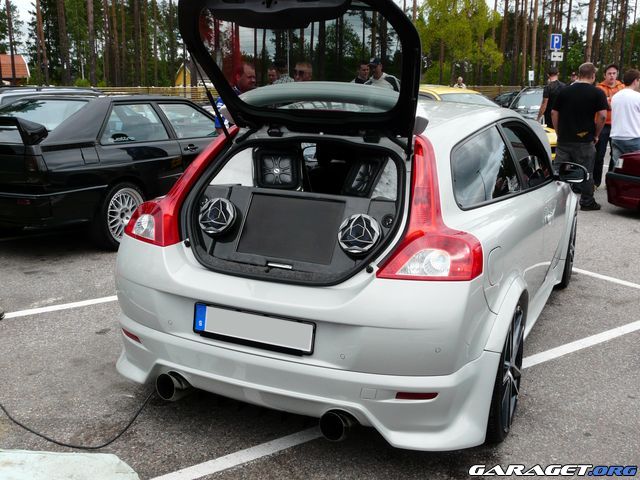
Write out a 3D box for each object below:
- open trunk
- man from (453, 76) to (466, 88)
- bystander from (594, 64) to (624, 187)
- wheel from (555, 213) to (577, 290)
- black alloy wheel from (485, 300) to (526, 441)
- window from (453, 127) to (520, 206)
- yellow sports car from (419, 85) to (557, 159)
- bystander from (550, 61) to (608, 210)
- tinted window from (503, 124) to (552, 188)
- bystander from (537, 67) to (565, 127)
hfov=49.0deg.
[{"bbox_3d":[-0.076,-0.169,2.942,0.940,0.550,0.640,7,14,24],"label":"open trunk"},{"bbox_3d":[4.845,-4.689,24.306,0.500,1.780,0.320,4,13,11],"label":"man"},{"bbox_3d":[4.376,-1.698,10.608,0.550,1.840,0.340,5,13,17],"label":"bystander"},{"bbox_3d":[1.790,0.038,5.303,0.230,0.645,0.645,7,14,24],"label":"wheel"},{"bbox_3d":[0.696,0.532,2.974,0.230,0.645,0.645,7,14,24],"label":"black alloy wheel"},{"bbox_3d":[0.704,-0.328,3.075,0.070,0.350,0.890,-17,2,30],"label":"window"},{"bbox_3d":[2.393,-1.971,12.594,4.150,1.450,1.750,12,17,41],"label":"yellow sports car"},{"bbox_3d":[3.376,-1.329,8.938,0.620,1.803,0.380,7,14,27],"label":"bystander"},{"bbox_3d":[1.114,-0.491,3.827,0.070,0.380,0.850,-17,2,30],"label":"tinted window"},{"bbox_3d":[4.110,-2.130,12.500,0.520,1.860,0.320,2,12,4],"label":"bystander"}]

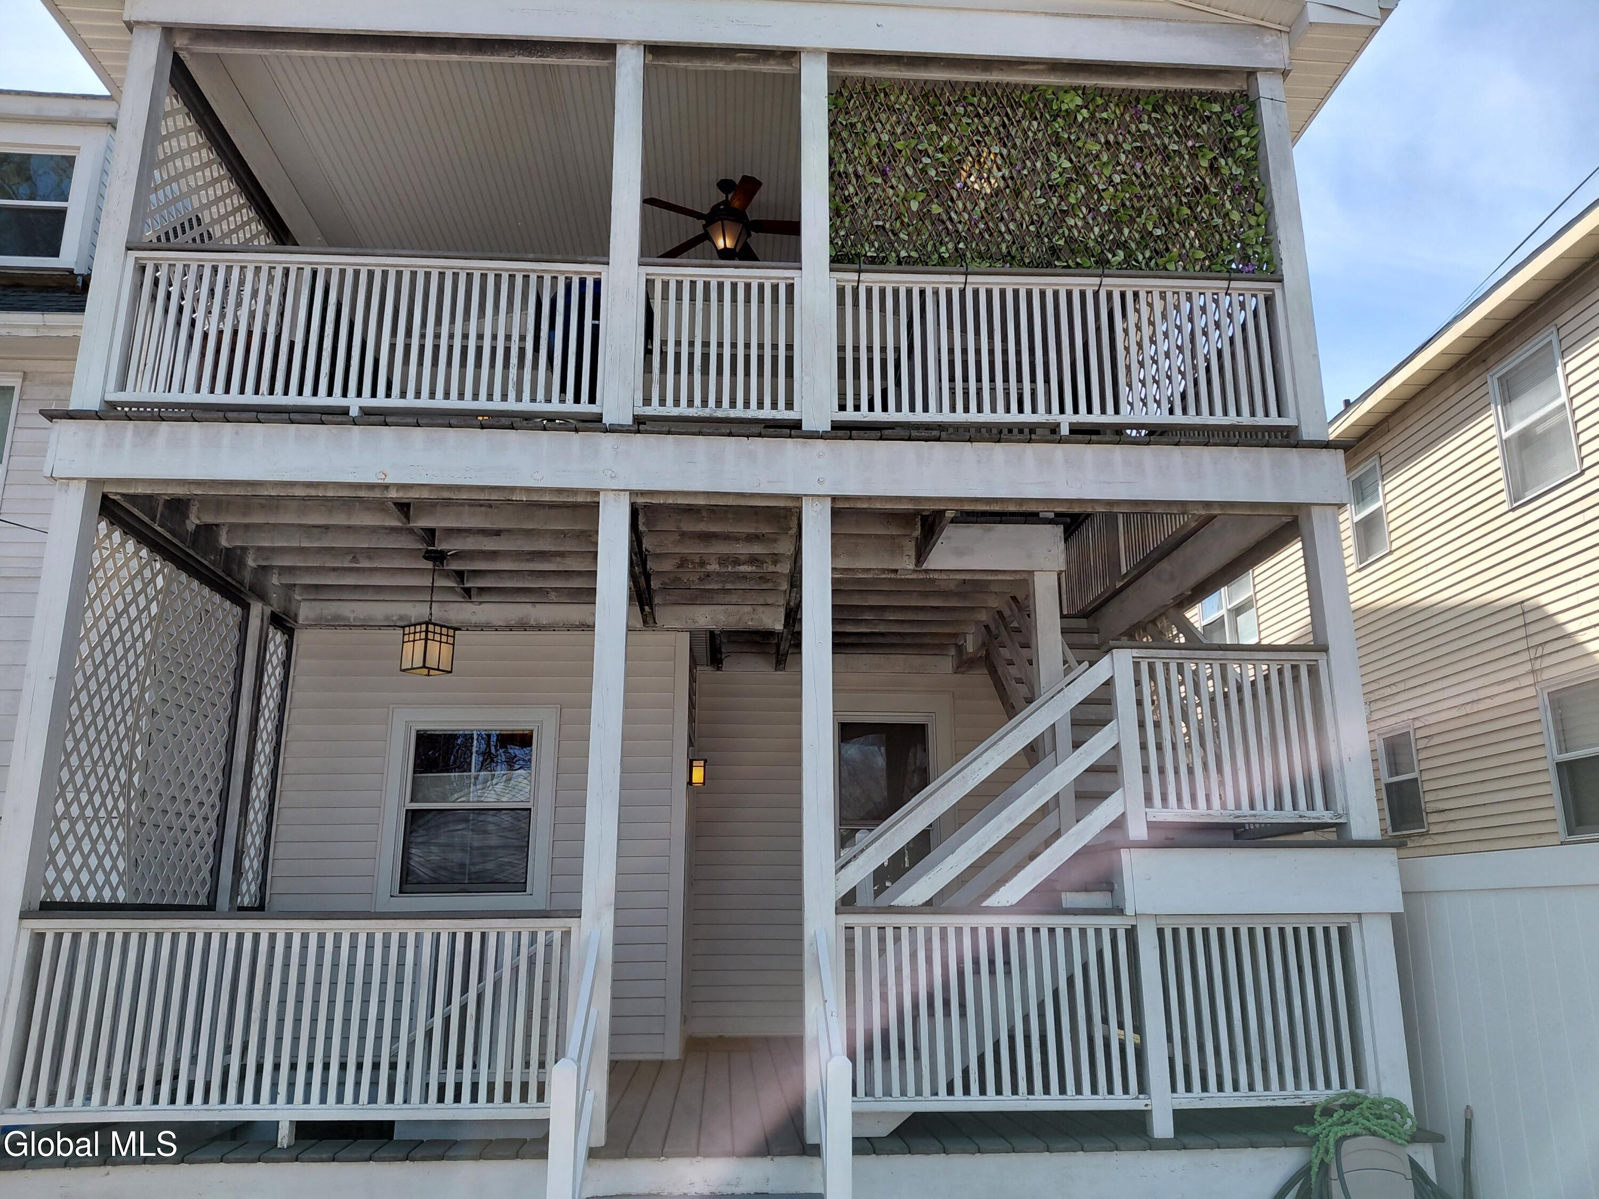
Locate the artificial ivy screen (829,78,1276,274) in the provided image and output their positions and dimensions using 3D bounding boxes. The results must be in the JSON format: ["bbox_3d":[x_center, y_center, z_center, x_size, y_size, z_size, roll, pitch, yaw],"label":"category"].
[{"bbox_3d":[1.330,-2.258,6.176,2.374,1.180,0.088,1,-15,-4],"label":"artificial ivy screen"}]

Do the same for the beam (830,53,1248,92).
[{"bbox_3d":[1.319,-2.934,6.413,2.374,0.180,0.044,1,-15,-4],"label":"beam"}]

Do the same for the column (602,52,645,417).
[{"bbox_3d":[-0.883,-1.869,5.904,0.137,2.172,0.134,1,-15,-4],"label":"column"}]

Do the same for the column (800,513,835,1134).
[{"bbox_3d":[0.086,0.889,5.253,0.137,2.891,0.134,1,-15,-4],"label":"column"}]

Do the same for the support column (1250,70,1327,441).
[{"bbox_3d":[2.576,-1.825,6.118,0.137,2.172,0.134,1,-15,-4],"label":"support column"}]

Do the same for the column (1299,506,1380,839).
[{"bbox_3d":[2.634,0.342,5.647,0.140,1.635,0.140,1,-15,-4],"label":"column"}]

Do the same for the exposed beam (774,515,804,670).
[{"bbox_3d":[-0.028,-0.052,7.579,0.078,0.234,3.824,1,-15,-4],"label":"exposed beam"}]

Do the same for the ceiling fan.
[{"bbox_3d":[-0.469,-2.448,7.486,1.210,0.590,1.210,1,-15,-4],"label":"ceiling fan"}]

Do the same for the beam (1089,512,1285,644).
[{"bbox_3d":[2.524,-0.145,7.630,0.140,0.300,3.460,1,-15,-4],"label":"beam"}]

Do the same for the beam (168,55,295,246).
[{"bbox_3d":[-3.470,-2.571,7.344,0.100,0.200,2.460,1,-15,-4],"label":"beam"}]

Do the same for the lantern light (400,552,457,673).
[{"bbox_3d":[-2.103,0.076,6.594,0.230,0.692,0.230,-8,-17,29],"label":"lantern light"}]

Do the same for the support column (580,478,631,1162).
[{"bbox_3d":[-0.872,0.877,5.194,0.137,2.891,0.134,1,-15,-4],"label":"support column"}]

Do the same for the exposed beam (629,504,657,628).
[{"bbox_3d":[-0.966,-0.264,6.999,0.080,0.240,2.630,1,-15,-4],"label":"exposed beam"}]

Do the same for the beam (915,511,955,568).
[{"bbox_3d":[0.735,-0.438,6.355,0.050,0.240,1.060,1,-15,-4],"label":"beam"}]

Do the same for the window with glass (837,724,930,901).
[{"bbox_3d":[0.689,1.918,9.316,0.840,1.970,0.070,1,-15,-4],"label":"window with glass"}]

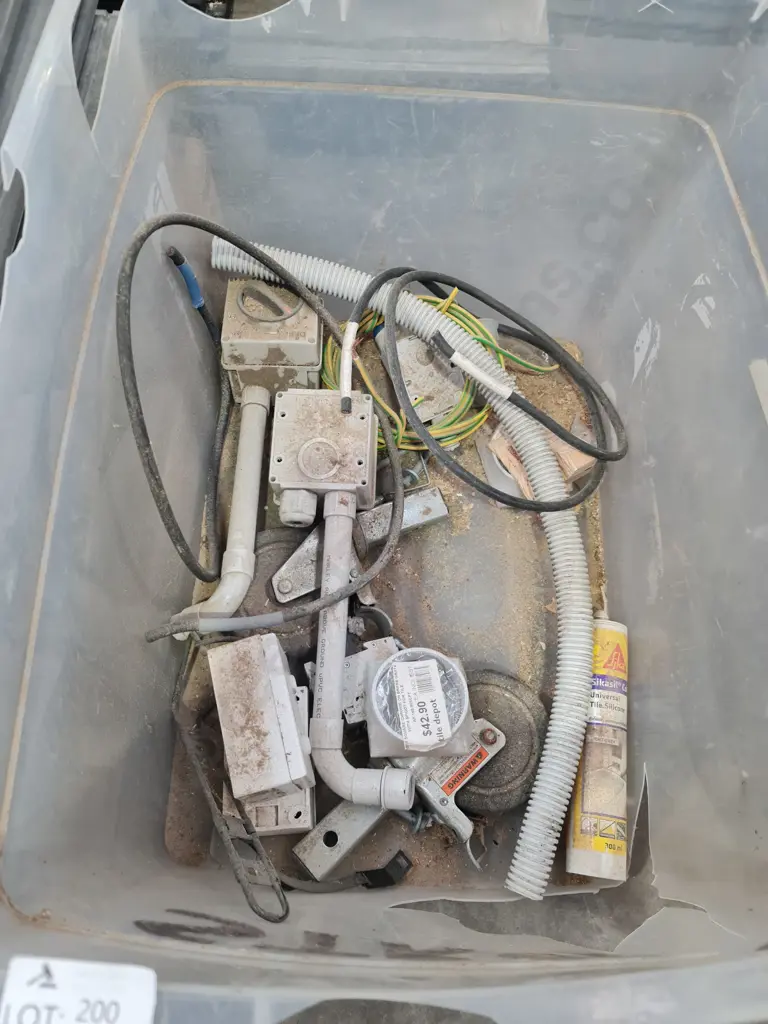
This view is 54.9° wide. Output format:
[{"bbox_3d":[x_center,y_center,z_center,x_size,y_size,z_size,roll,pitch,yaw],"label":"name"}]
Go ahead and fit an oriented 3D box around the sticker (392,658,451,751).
[{"bbox_3d":[0.032,0.164,0.630,0.039,0.005,0.070,-8,70,-4],"label":"sticker"}]

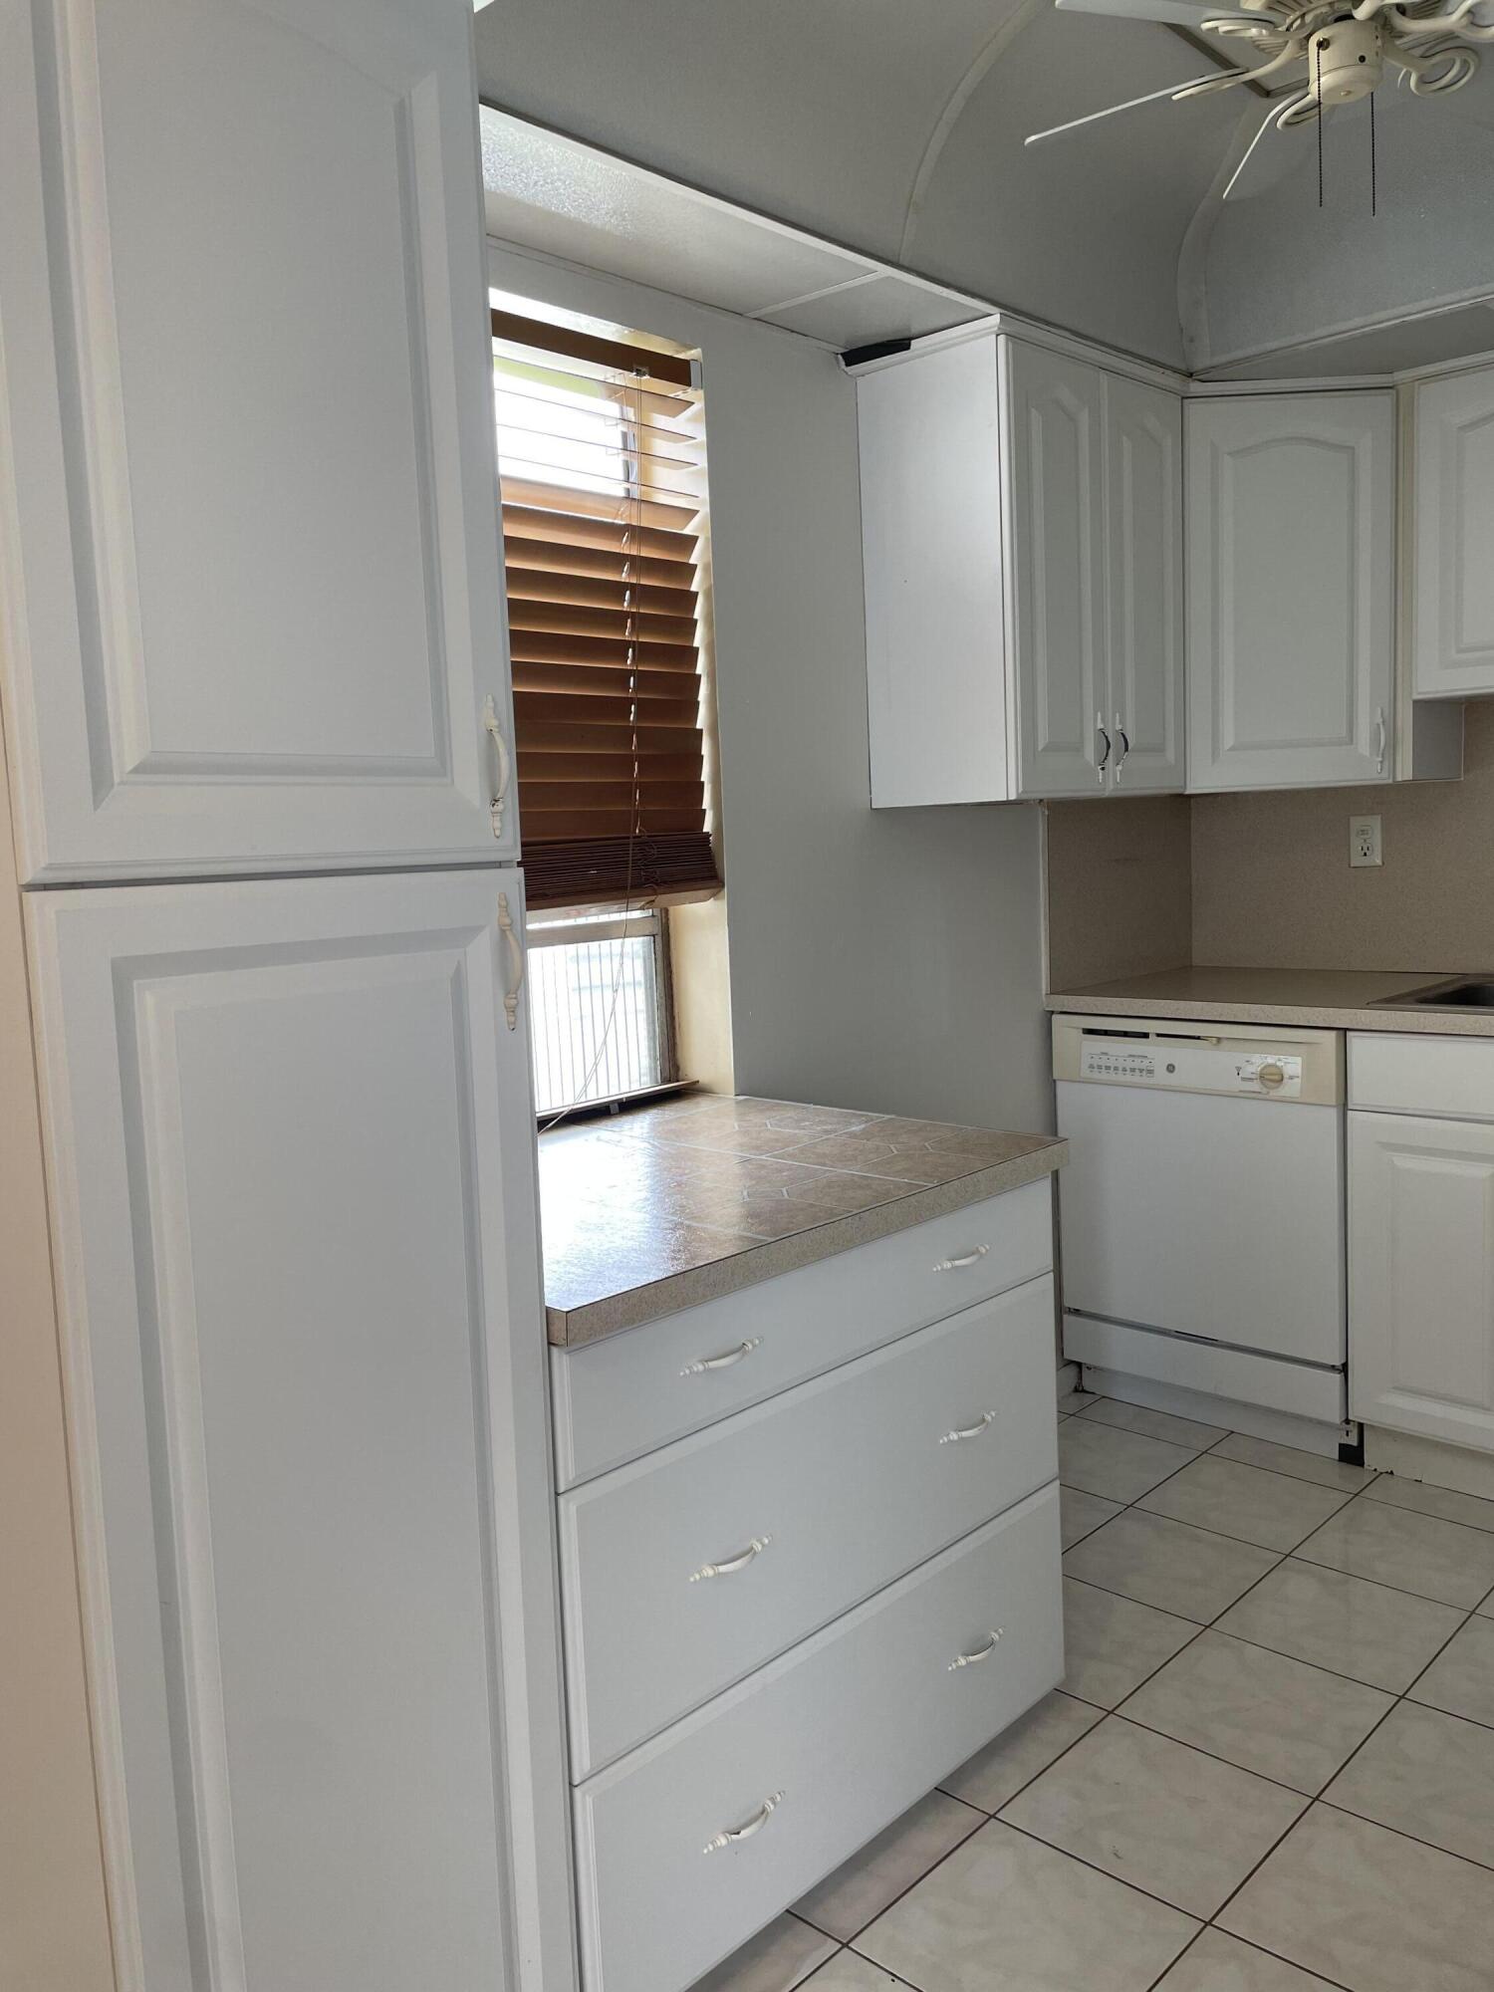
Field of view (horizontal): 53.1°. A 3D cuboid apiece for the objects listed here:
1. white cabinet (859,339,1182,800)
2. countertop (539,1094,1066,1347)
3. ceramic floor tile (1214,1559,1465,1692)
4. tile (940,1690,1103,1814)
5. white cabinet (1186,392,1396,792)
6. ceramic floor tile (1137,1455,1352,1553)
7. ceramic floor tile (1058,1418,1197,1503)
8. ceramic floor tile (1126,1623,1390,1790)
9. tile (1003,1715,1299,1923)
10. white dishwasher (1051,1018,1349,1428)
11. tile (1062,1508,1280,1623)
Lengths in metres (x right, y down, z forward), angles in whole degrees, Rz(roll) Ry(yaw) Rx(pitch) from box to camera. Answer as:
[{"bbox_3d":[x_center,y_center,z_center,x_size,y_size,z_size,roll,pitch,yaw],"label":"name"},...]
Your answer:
[{"bbox_3d":[0.531,-0.750,2.806,0.322,0.762,0.598,4,9,44],"label":"white cabinet"},{"bbox_3d":[-0.125,0.254,2.009,0.723,0.037,0.894,4,9,44],"label":"countertop"},{"bbox_3d":[0.950,1.005,2.396,0.302,0.010,0.299,4,9,44],"label":"ceramic floor tile"},{"bbox_3d":[0.316,1.058,2.179,0.302,0.010,0.299,4,9,44],"label":"tile"},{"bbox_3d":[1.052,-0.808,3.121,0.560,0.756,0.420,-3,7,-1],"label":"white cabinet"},{"bbox_3d":[0.937,0.956,2.820,0.302,0.010,0.299,4,9,44],"label":"ceramic floor tile"},{"bbox_3d":[0.717,0.942,3.031,0.302,0.010,0.299,4,9,44],"label":"ceramic floor tile"},{"bbox_3d":[0.743,1.039,2.182,0.302,0.010,0.299,4,9,44],"label":"ceramic floor tile"},{"bbox_3d":[0.537,1.073,1.968,0.302,0.010,0.299,4,9,44],"label":"tile"},{"bbox_3d":[1.104,0.435,3.262,0.607,0.835,0.600,4,9,44],"label":"white dishwasher"},{"bbox_3d":[0.730,0.990,2.607,0.302,0.010,0.299,4,9,44],"label":"tile"}]

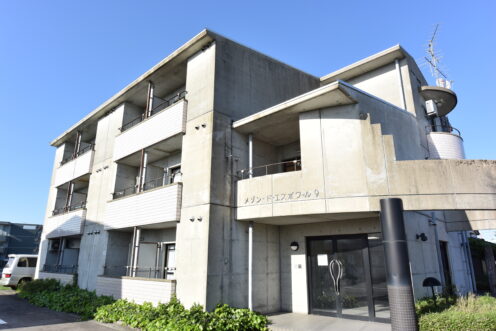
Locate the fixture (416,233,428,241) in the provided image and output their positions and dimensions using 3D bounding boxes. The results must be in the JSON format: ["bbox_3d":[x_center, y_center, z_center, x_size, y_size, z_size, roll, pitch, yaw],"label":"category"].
[{"bbox_3d":[5.183,2.119,9.401,0.300,0.240,0.180,-15,-22,41],"label":"fixture"}]

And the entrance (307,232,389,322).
[{"bbox_3d":[2.560,2.982,8.624,2.200,2.160,0.120,-15,-22,41],"label":"entrance"}]

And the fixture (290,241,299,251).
[{"bbox_3d":[1.429,2.464,9.703,0.265,0.265,0.120,-15,-22,41],"label":"fixture"}]

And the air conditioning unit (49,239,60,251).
[{"bbox_3d":[-10.210,4.275,17.028,0.290,0.550,0.780,-15,-22,41],"label":"air conditioning unit"}]

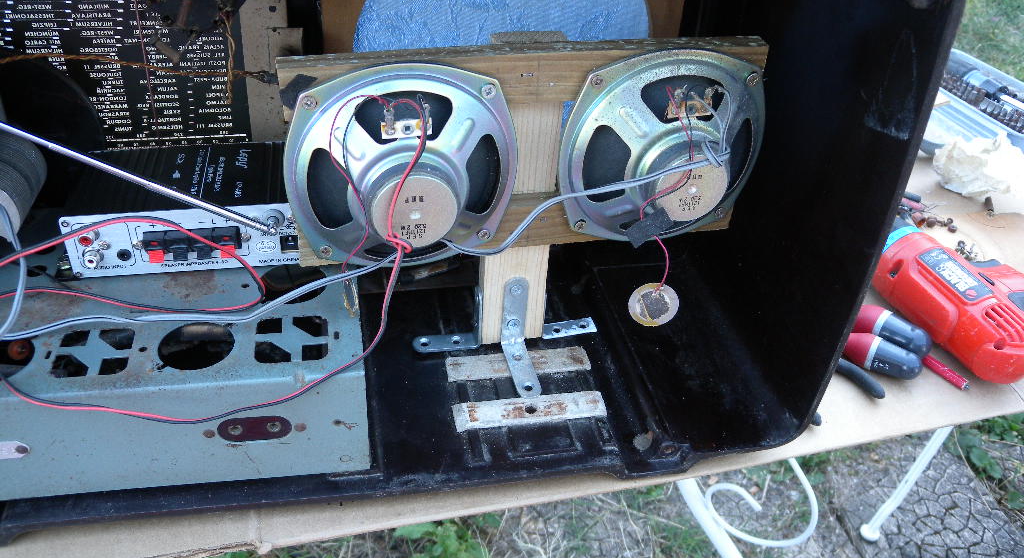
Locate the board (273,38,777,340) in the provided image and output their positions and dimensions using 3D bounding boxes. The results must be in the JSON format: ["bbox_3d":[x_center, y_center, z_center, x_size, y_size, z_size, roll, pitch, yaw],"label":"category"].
[{"bbox_3d":[0.005,-0.040,0.477,0.251,0.200,0.026,-6,38,-12],"label":"board"}]

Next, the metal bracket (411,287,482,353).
[{"bbox_3d":[-0.041,0.022,0.520,0.046,0.049,0.015,-6,38,-12],"label":"metal bracket"}]

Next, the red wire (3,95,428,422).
[{"bbox_3d":[-0.148,-0.014,0.392,0.226,0.128,0.103,-6,38,-12],"label":"red wire"}]

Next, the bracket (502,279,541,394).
[{"bbox_3d":[0.007,0.035,0.501,0.015,0.054,0.051,-6,38,-12],"label":"bracket"}]

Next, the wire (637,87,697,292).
[{"bbox_3d":[0.078,-0.046,0.436,0.029,0.099,0.044,-6,38,-12],"label":"wire"}]

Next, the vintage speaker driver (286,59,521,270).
[{"bbox_3d":[-0.052,-0.043,0.415,0.120,0.120,0.042,-6,38,-12],"label":"vintage speaker driver"}]

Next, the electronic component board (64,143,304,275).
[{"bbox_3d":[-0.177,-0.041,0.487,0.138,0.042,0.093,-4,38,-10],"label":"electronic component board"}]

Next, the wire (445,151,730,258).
[{"bbox_3d":[0.037,-0.041,0.434,0.149,0.067,0.037,-6,38,-12],"label":"wire"}]

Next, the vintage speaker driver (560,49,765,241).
[{"bbox_3d":[0.088,-0.058,0.444,0.120,0.120,0.042,-6,38,-12],"label":"vintage speaker driver"}]

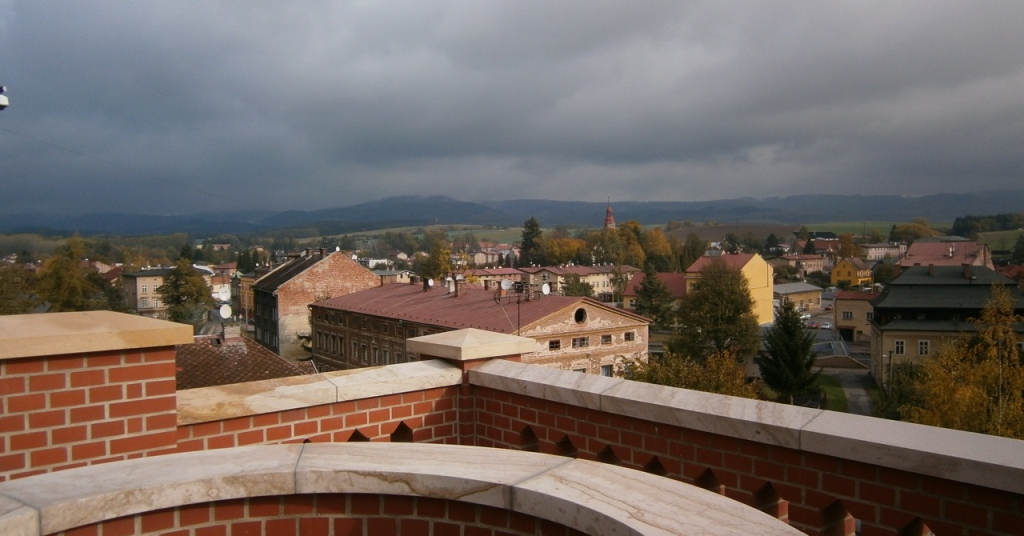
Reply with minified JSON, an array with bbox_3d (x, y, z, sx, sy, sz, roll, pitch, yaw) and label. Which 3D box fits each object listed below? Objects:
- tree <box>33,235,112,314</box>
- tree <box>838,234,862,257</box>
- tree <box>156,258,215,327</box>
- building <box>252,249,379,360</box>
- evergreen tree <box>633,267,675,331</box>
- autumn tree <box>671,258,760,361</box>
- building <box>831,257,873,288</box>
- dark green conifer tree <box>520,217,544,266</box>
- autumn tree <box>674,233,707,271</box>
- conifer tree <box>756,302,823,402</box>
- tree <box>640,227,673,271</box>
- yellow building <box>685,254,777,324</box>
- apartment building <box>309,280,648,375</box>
[{"bbox_3d":[-79.916,4.145,140.259,13.470,19.760,13.470,0,2,0],"label":"tree"},{"bbox_3d":[145.241,-8.367,330.000,10.300,13.720,10.300,0,2,24],"label":"tree"},{"bbox_3d":[-61.488,5.972,145.203,10.750,15.530,10.750,0,2,0],"label":"tree"},{"bbox_3d":[-25.981,5.497,101.378,13.300,16.000,14.500,-1,2,-31],"label":"building"},{"bbox_3d":[26.309,5.764,143.000,7.620,12.080,7.620,0,2,10],"label":"evergreen tree"},{"bbox_3d":[27.518,5.950,104.000,11.900,14.460,11.900,0,2,15],"label":"autumn tree"},{"bbox_3d":[124.450,1.783,281.133,10.300,10.300,9.800,-2,2,-39],"label":"building"},{"bbox_3d":[7.863,-7.863,295.000,9.210,23.770,9.210,0,2,2],"label":"dark green conifer tree"},{"bbox_3d":[61.594,-1.859,265.272,10.680,20.750,10.680,0,2,0],"label":"autumn tree"},{"bbox_3d":[28.915,8.912,80.150,6.450,11.480,6.450,0,2,0],"label":"conifer tree"},{"bbox_3d":[50.233,-2.844,265.300,11.710,22.920,11.710,0,2,0],"label":"tree"},{"bbox_3d":[45.486,4.041,161.566,11.700,14.700,15.800,1,2,41],"label":"yellow building"},{"bbox_3d":[-6.230,8.425,79.550,13.890,13.100,42.640,-2,2,-35],"label":"apartment building"}]

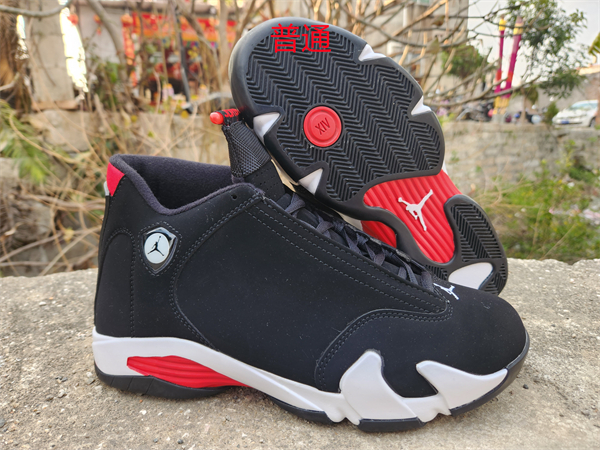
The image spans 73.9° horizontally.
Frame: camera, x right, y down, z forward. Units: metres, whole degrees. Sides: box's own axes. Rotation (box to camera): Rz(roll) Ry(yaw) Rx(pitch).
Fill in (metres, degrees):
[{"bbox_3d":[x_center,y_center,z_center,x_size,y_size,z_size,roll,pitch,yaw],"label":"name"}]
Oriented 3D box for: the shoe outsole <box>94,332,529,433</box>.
[{"bbox_3d":[0.007,0.087,0.274,0.300,0.038,0.106,1,16,2],"label":"shoe outsole"}]

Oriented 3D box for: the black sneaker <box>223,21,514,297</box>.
[{"bbox_3d":[0.055,-0.049,0.380,0.300,0.110,0.160,42,-4,-17],"label":"black sneaker"}]

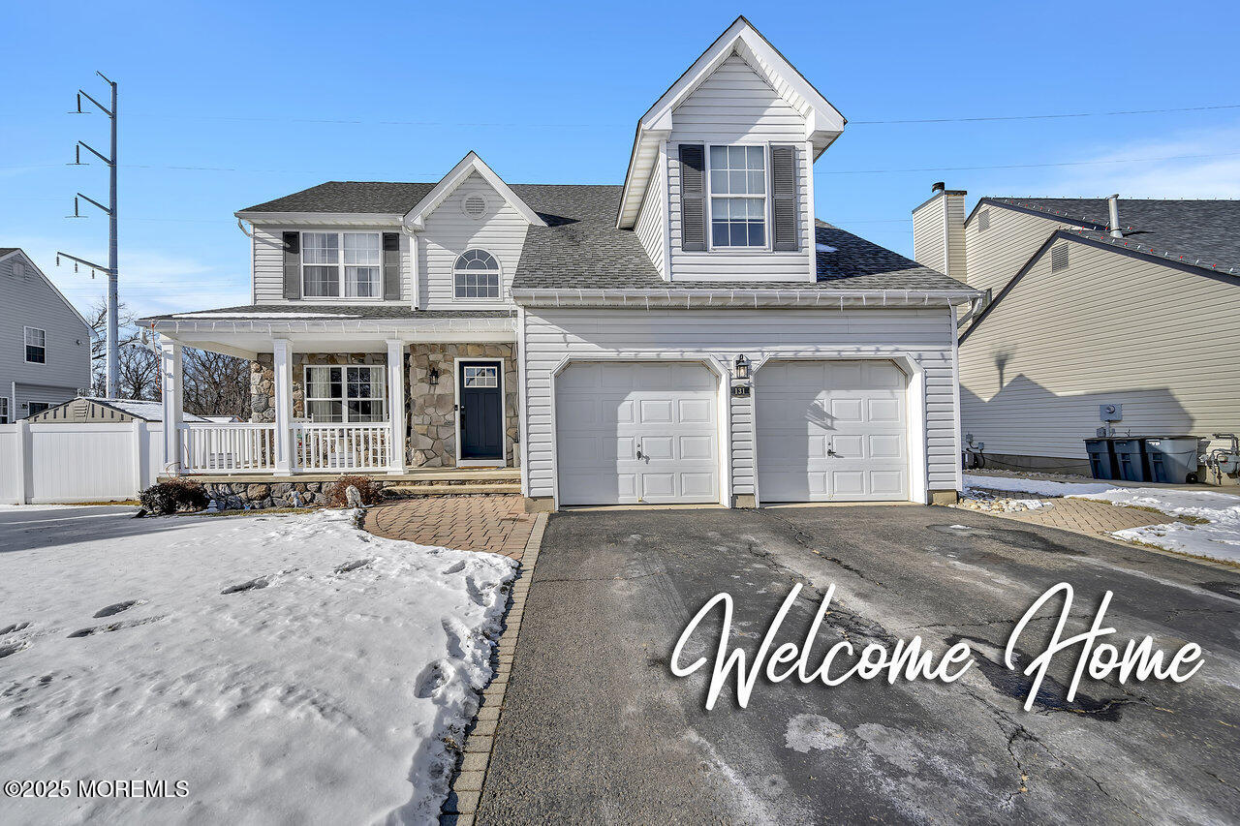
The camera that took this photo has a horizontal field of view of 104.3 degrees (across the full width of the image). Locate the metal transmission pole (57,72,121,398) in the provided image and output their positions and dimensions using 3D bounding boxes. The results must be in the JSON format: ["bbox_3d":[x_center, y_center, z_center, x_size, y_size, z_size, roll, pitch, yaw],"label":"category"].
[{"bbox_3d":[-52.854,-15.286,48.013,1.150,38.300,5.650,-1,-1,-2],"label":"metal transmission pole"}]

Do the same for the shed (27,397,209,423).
[{"bbox_3d":[-13.123,0.880,12.691,3.050,2.400,2.050,-1,-2,-3],"label":"shed"}]

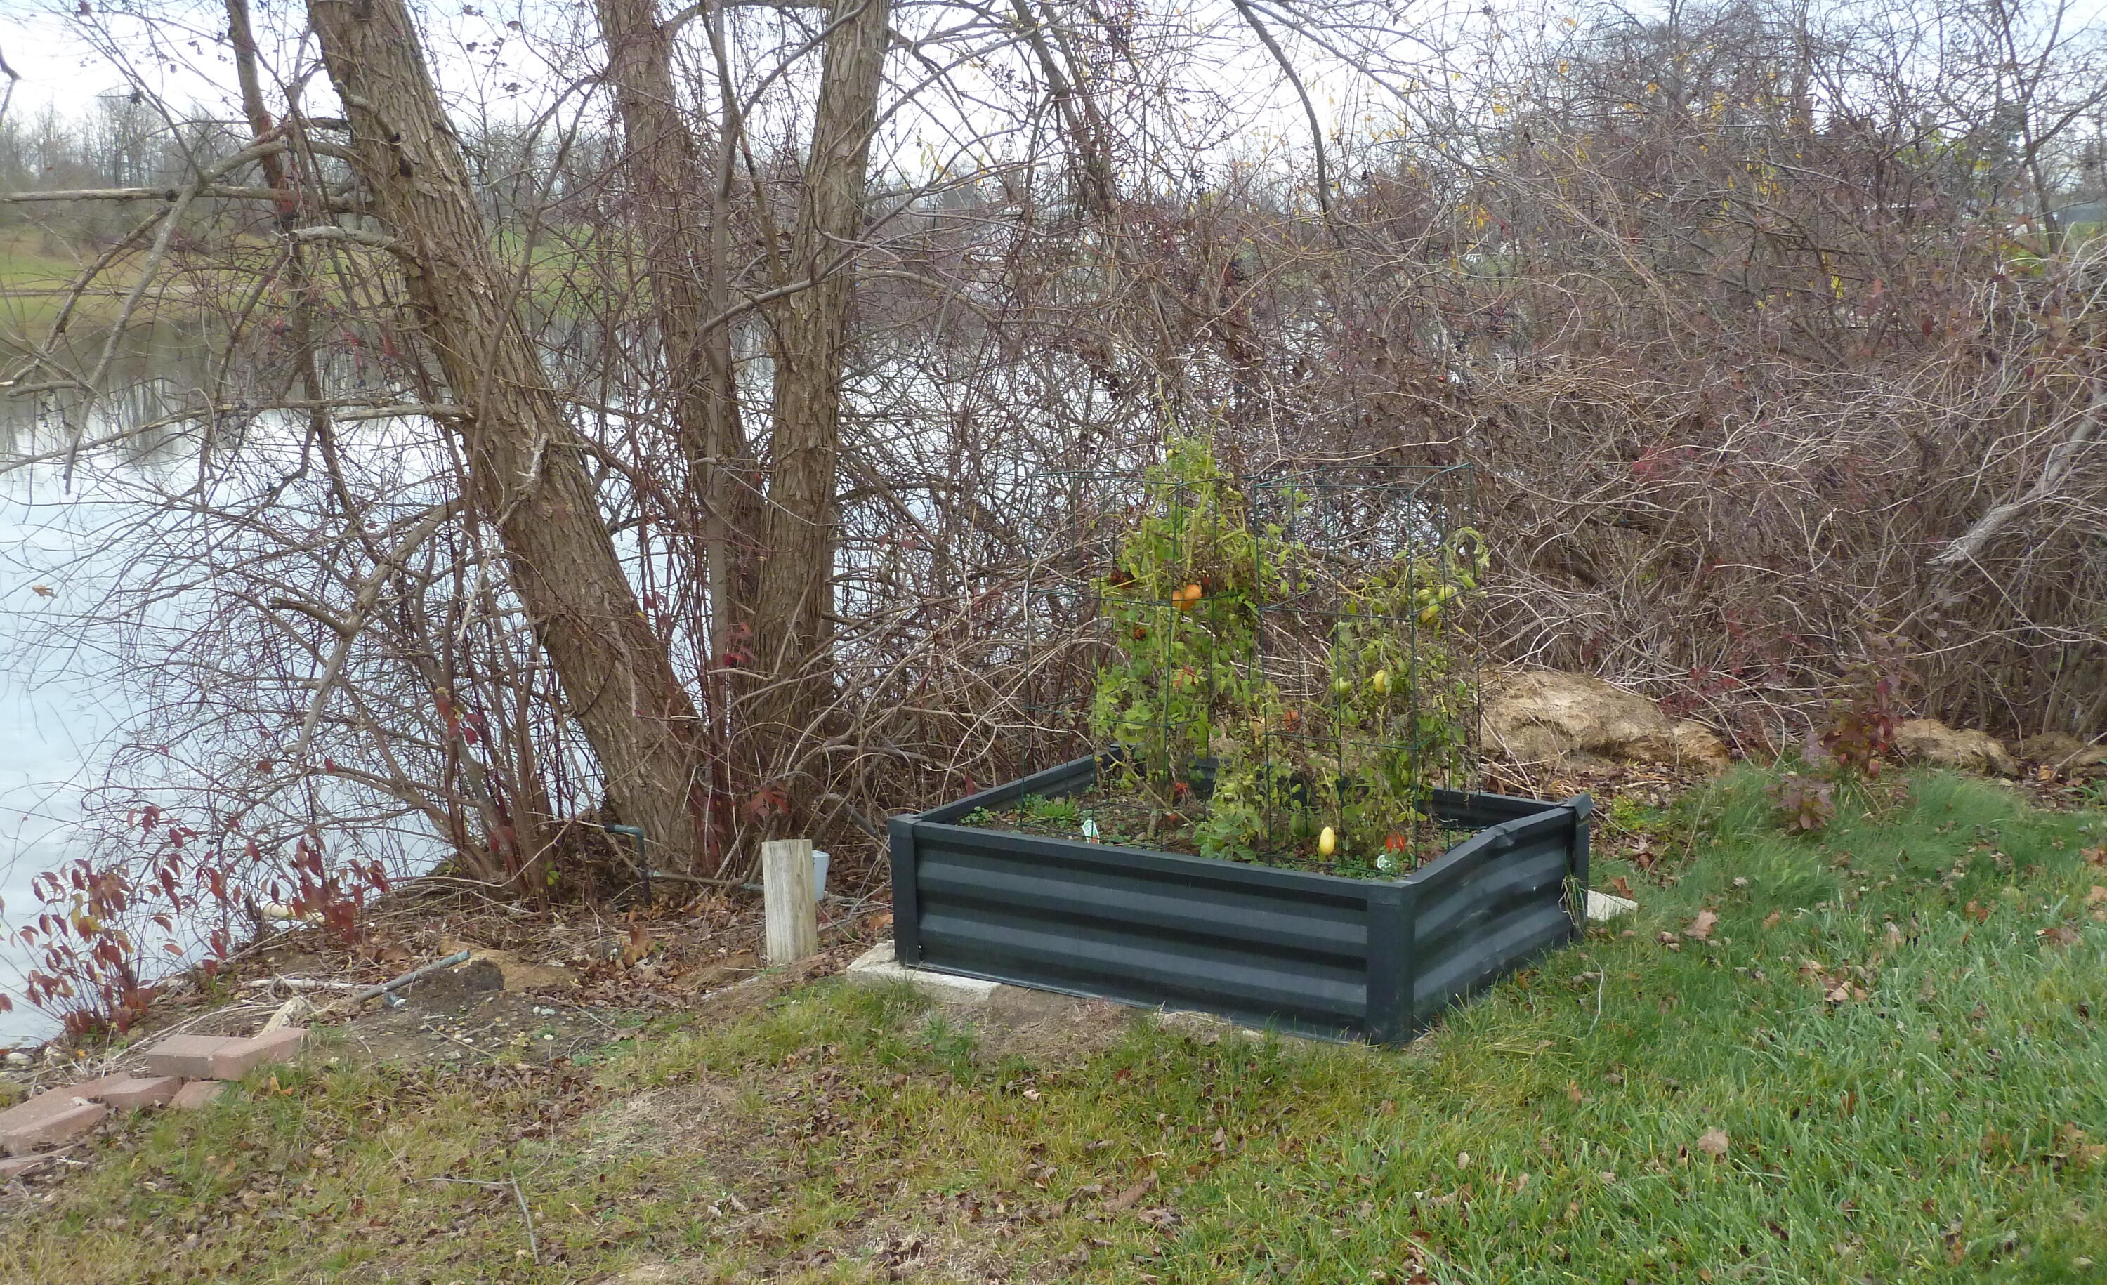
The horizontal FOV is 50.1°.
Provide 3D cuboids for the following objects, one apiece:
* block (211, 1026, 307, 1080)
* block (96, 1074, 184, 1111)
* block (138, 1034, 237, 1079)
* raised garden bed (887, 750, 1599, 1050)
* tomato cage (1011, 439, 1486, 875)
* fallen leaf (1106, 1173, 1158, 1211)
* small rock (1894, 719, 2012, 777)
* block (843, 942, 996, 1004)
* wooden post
[{"bbox_3d":[-1.826,0.941,5.132,0.138,0.059,0.219,3,9,25],"label":"block"},{"bbox_3d":[-2.041,1.010,5.069,0.123,0.059,0.187,5,11,37],"label":"block"},{"bbox_3d":[-1.951,0.946,5.115,0.148,0.059,0.138,-1,8,4],"label":"block"},{"bbox_3d":[0.414,0.523,4.930,1.222,0.313,0.924,4,10,35],"label":"raised garden bed"},{"bbox_3d":[0.406,0.025,4.840,0.960,0.818,0.384,4,10,35],"label":"tomato cage"},{"bbox_3d":[0.125,0.875,3.569,0.091,0.030,0.076,-3,9,-11],"label":"fallen leaf"},{"bbox_3d":[2.465,0.290,6.161,0.318,0.151,0.232,1,9,14],"label":"small rock"},{"bbox_3d":[-0.240,0.739,4.875,0.374,0.073,0.207,3,9,27],"label":"block"},{"bbox_3d":[-0.628,0.622,5.383,0.091,0.306,0.091,-5,-4,29],"label":"wooden post"}]

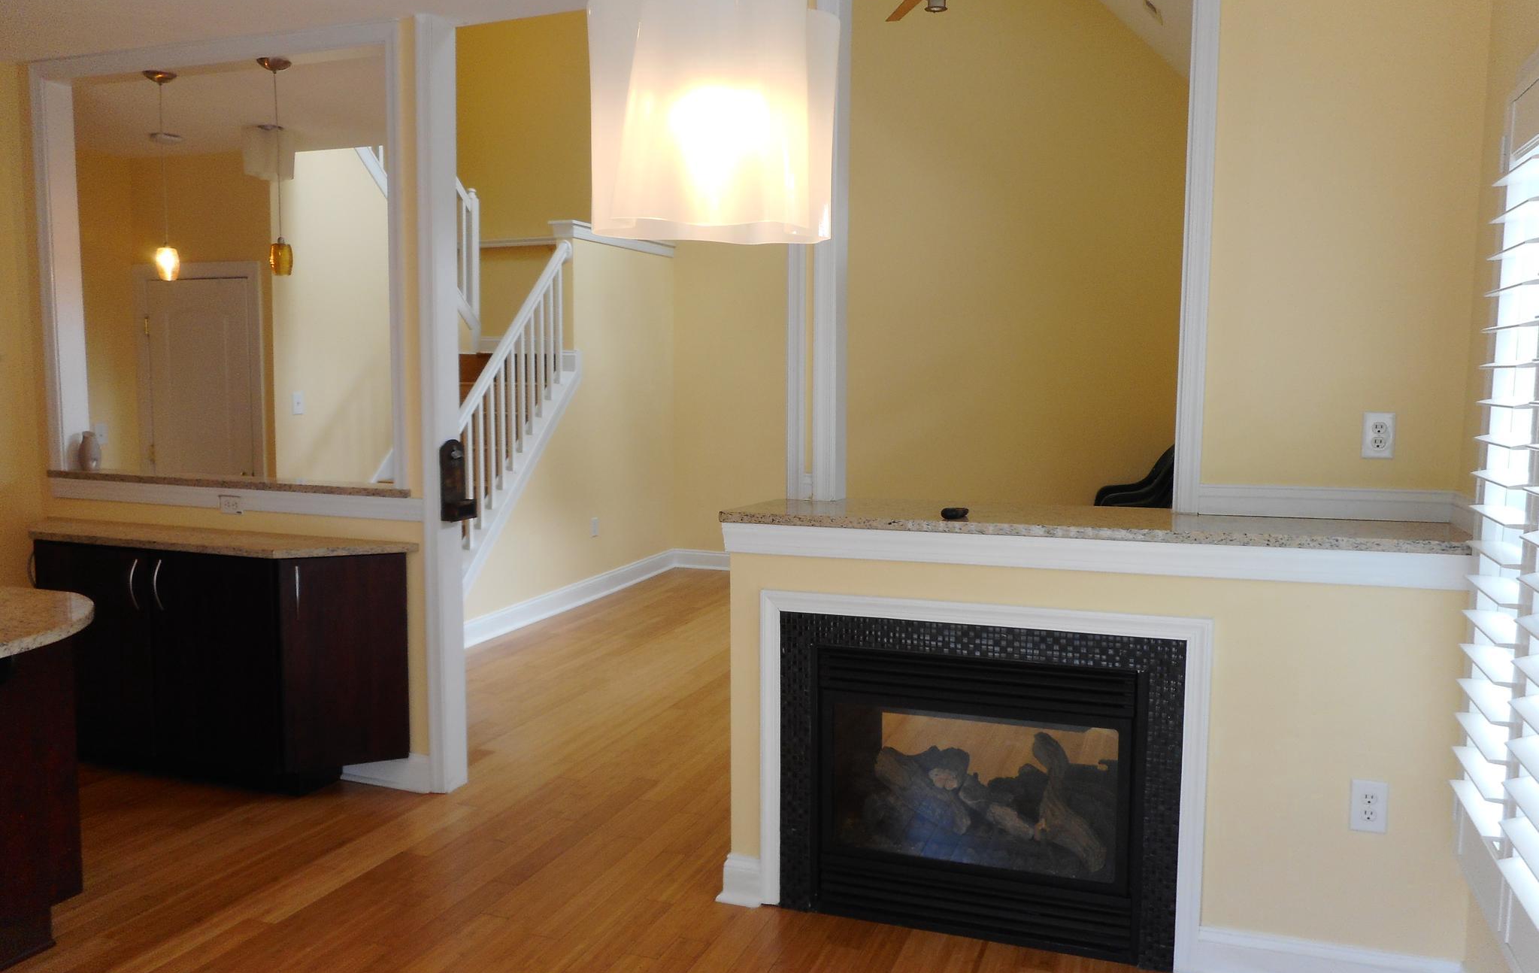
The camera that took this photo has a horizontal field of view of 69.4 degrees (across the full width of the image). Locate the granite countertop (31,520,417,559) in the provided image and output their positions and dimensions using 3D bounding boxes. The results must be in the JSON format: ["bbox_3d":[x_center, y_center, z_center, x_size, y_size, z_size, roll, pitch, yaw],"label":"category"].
[{"bbox_3d":[-2.129,0.197,4.068,1.760,0.032,0.330,2,5,18],"label":"granite countertop"}]

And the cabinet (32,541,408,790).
[{"bbox_3d":[-2.164,0.648,4.148,1.766,0.868,0.300,2,5,21],"label":"cabinet"}]

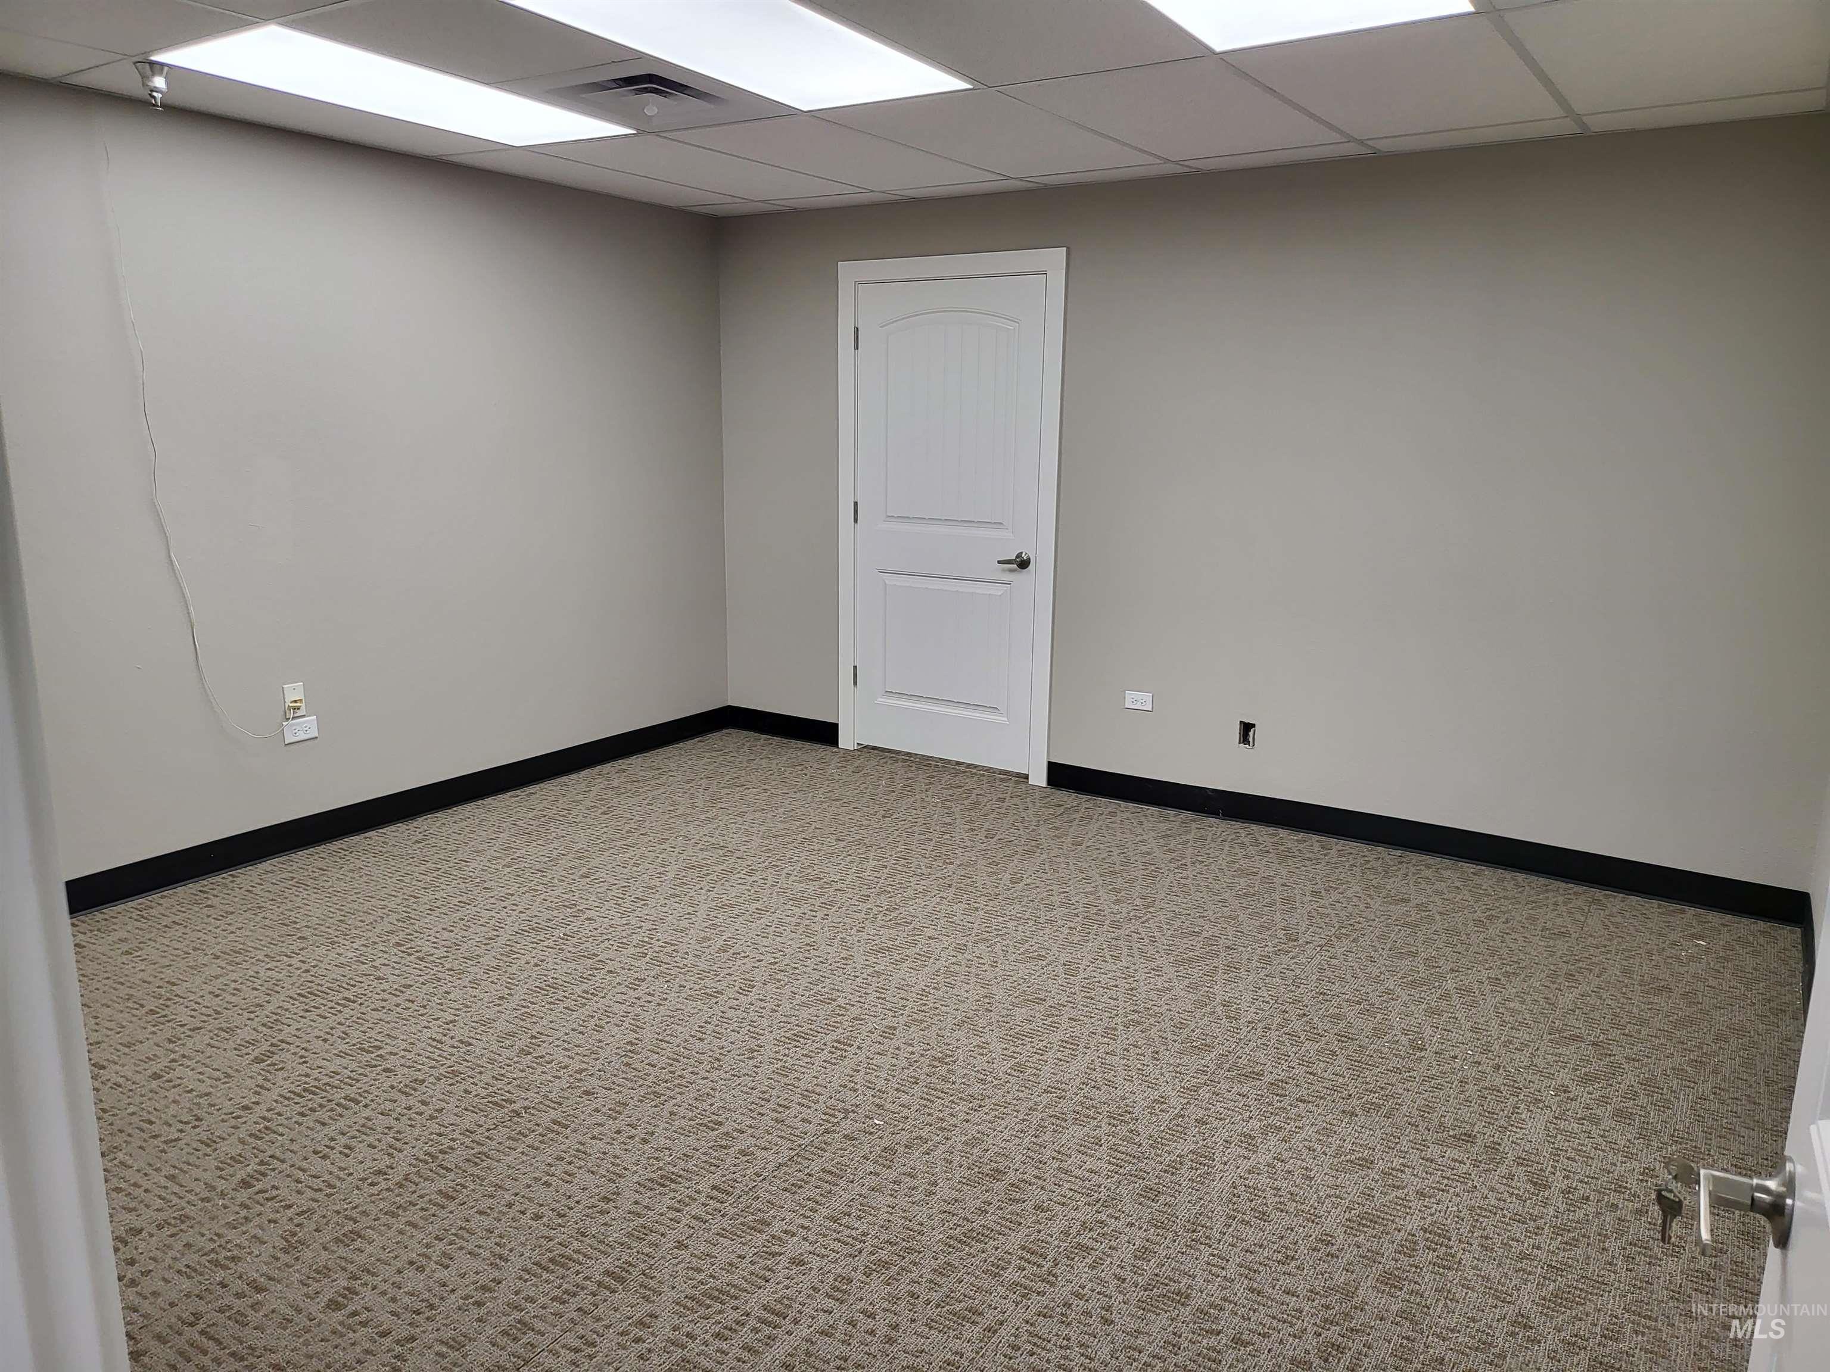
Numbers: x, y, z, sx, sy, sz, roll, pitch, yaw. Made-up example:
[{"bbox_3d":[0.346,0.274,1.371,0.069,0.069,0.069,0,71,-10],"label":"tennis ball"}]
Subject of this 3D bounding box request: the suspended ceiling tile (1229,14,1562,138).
[{"bbox_3d":[1.293,-1.555,3.293,0.598,0.018,1.207,9,15,33],"label":"suspended ceiling tile"}]

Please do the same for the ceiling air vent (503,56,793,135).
[{"bbox_3d":[-0.736,-1.644,3.535,0.600,0.020,0.600,9,14,32],"label":"ceiling air vent"}]

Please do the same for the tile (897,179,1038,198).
[{"bbox_3d":[0.181,-1.926,4.881,0.598,0.018,0.255,9,15,33],"label":"tile"}]

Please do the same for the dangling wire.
[{"bbox_3d":[-2.213,-0.712,3.930,0.020,1.870,0.375,9,14,32],"label":"dangling wire"}]

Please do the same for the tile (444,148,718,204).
[{"bbox_3d":[-1.171,-1.955,4.884,0.411,0.020,1.209,9,14,32],"label":"tile"}]

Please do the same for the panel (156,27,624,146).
[{"bbox_3d":[-1.410,-1.690,3.610,0.590,0.030,1.199,9,14,32],"label":"panel"}]

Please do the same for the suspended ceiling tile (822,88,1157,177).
[{"bbox_3d":[0.278,-1.713,3.949,0.598,0.018,1.207,9,15,33],"label":"suspended ceiling tile"}]

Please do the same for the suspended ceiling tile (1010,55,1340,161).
[{"bbox_3d":[0.785,-1.634,3.621,0.598,0.018,1.207,9,15,33],"label":"suspended ceiling tile"}]

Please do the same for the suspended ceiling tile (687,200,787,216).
[{"bbox_3d":[-0.770,-2.076,5.488,0.411,0.020,0.246,9,14,32],"label":"suspended ceiling tile"}]

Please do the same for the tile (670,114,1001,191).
[{"bbox_3d":[-0.230,-1.792,4.277,0.598,0.018,1.207,9,15,33],"label":"tile"}]

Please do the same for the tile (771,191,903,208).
[{"bbox_3d":[-0.327,-2.005,5.209,0.598,0.018,0.255,9,15,33],"label":"tile"}]

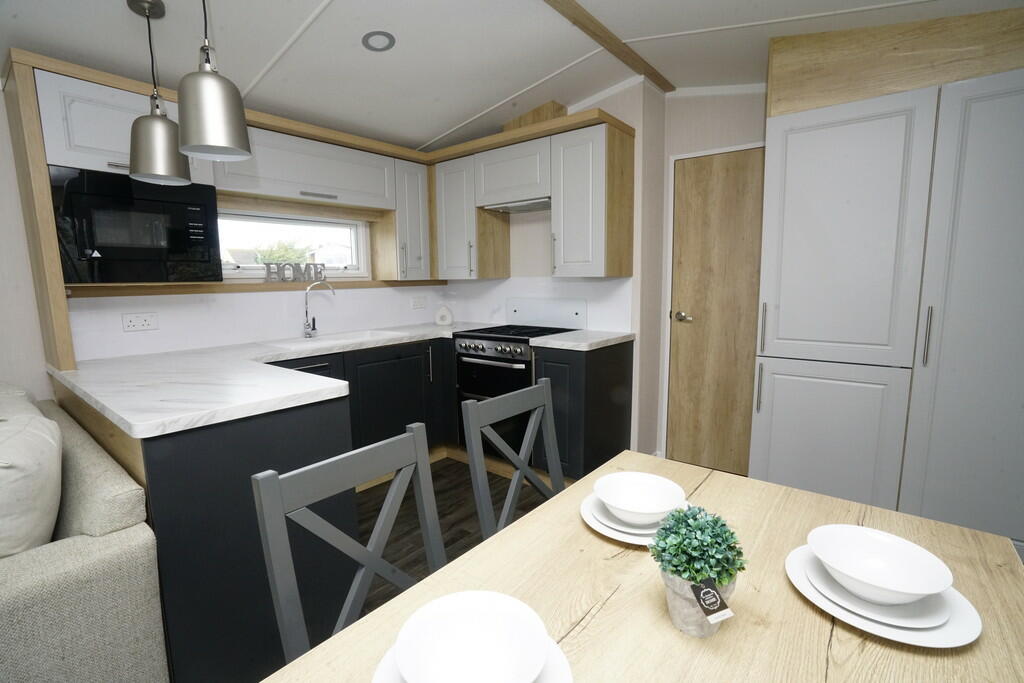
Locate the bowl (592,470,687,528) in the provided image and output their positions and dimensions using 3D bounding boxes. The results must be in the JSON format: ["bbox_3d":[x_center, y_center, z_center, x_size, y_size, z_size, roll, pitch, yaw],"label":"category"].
[{"bbox_3d":[0.246,0.320,0.890,0.173,0.060,0.173,-1,8,0],"label":"bowl"}]

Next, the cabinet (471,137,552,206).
[{"bbox_3d":[0.113,-1.064,2.995,0.595,0.339,0.385,5,9,37],"label":"cabinet"}]

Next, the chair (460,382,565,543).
[{"bbox_3d":[0.181,0.614,1.413,0.485,0.895,0.420,5,9,37],"label":"chair"}]

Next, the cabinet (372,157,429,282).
[{"bbox_3d":[-0.799,-0.832,3.231,0.288,0.790,0.293,5,10,38],"label":"cabinet"}]

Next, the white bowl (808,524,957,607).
[{"bbox_3d":[0.565,0.358,0.711,0.177,0.053,0.177,-1,7,0],"label":"white bowl"}]

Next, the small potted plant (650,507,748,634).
[{"bbox_3d":[0.271,0.330,0.655,0.136,0.167,0.136,5,9,37],"label":"small potted plant"}]

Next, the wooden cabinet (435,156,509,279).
[{"bbox_3d":[-0.288,-0.857,3.303,0.378,0.798,0.353,5,10,38],"label":"wooden cabinet"}]

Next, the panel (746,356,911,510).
[{"bbox_3d":[1.384,0.447,2.048,0.552,0.719,0.025,5,10,38],"label":"panel"}]

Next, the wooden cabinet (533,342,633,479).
[{"bbox_3d":[0.448,0.424,2.810,0.349,0.839,0.601,5,9,37],"label":"wooden cabinet"}]

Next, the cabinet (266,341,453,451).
[{"bbox_3d":[-1.030,0.395,2.843,0.578,0.767,1.269,5,10,38],"label":"cabinet"}]

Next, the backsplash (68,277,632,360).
[{"bbox_3d":[-0.612,-0.151,2.420,1.678,0.351,2.289,5,10,38],"label":"backsplash"}]

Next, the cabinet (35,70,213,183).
[{"bbox_3d":[-1.758,-0.910,2.075,0.320,0.349,0.582,5,9,37],"label":"cabinet"}]

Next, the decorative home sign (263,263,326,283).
[{"bbox_3d":[-1.255,-0.403,2.659,0.024,0.102,0.365,5,10,38],"label":"decorative home sign"}]

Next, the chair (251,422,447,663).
[{"bbox_3d":[-0.168,0.687,0.938,0.500,0.870,0.420,5,10,38],"label":"chair"}]

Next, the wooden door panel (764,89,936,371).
[{"bbox_3d":[1.425,-0.456,1.997,0.575,1.102,0.030,5,9,37],"label":"wooden door panel"}]

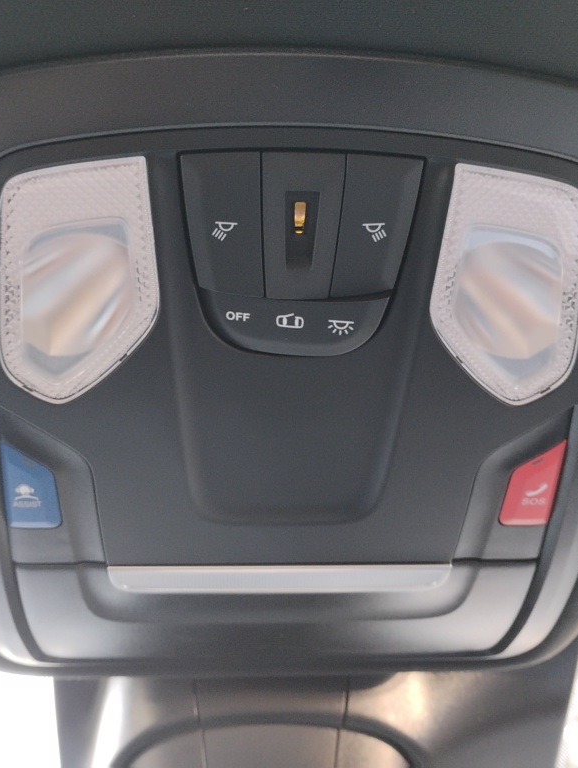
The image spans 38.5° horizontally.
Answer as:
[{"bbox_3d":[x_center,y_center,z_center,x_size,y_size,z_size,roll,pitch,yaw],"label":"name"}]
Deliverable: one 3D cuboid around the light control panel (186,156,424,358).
[{"bbox_3d":[0.002,-0.037,0.238,0.066,0.014,0.059,1,-69,-4],"label":"light control panel"}]

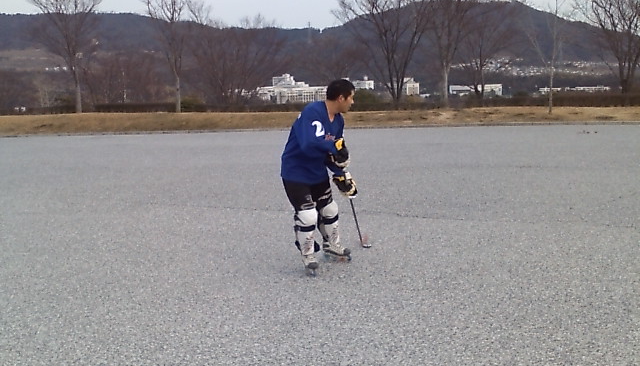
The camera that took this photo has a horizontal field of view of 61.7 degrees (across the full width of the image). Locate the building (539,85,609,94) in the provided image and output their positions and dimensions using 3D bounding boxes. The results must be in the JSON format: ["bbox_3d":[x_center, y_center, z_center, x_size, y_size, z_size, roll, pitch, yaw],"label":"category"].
[{"bbox_3d":[187.281,-67.695,394.578,53.021,7.984,18.000,0,9,6],"label":"building"}]

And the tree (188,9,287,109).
[{"bbox_3d":[-7.420,-11.361,48.815,9.099,8.886,9.099,-1,9,0],"label":"tree"}]

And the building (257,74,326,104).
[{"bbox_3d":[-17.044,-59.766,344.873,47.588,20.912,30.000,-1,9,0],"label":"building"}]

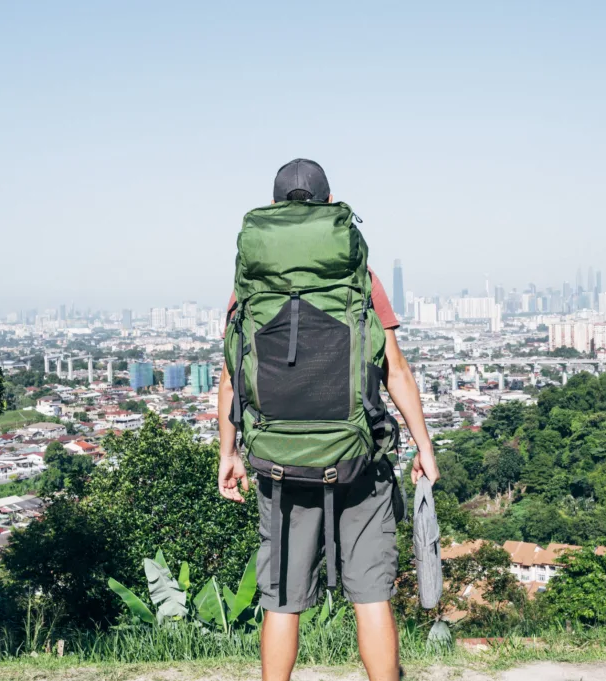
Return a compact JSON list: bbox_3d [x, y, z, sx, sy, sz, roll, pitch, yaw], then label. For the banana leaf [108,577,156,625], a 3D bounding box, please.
[{"bbox_3d":[-0.886,1.347,5.300,0.090,0.297,0.140,-46,0,-23],"label":"banana leaf"}]

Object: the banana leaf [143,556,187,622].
[{"bbox_3d":[-0.712,1.282,5.300,0.200,0.329,0.120,-19,-3,-5],"label":"banana leaf"}]

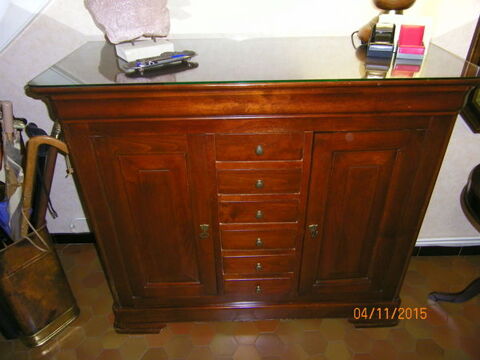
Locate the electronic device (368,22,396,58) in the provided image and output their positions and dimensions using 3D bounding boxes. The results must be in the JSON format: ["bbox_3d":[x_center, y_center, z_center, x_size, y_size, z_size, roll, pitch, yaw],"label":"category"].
[{"bbox_3d":[0.442,-0.442,1.222,0.073,0.092,0.065,3,33,7],"label":"electronic device"}]

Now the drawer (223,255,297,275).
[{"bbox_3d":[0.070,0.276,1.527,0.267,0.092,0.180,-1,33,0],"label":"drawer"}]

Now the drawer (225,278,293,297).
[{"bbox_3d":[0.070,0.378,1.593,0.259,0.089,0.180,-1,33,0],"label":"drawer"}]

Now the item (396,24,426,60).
[{"bbox_3d":[0.526,-0.429,1.199,0.075,0.092,0.070,3,33,7],"label":"item"}]

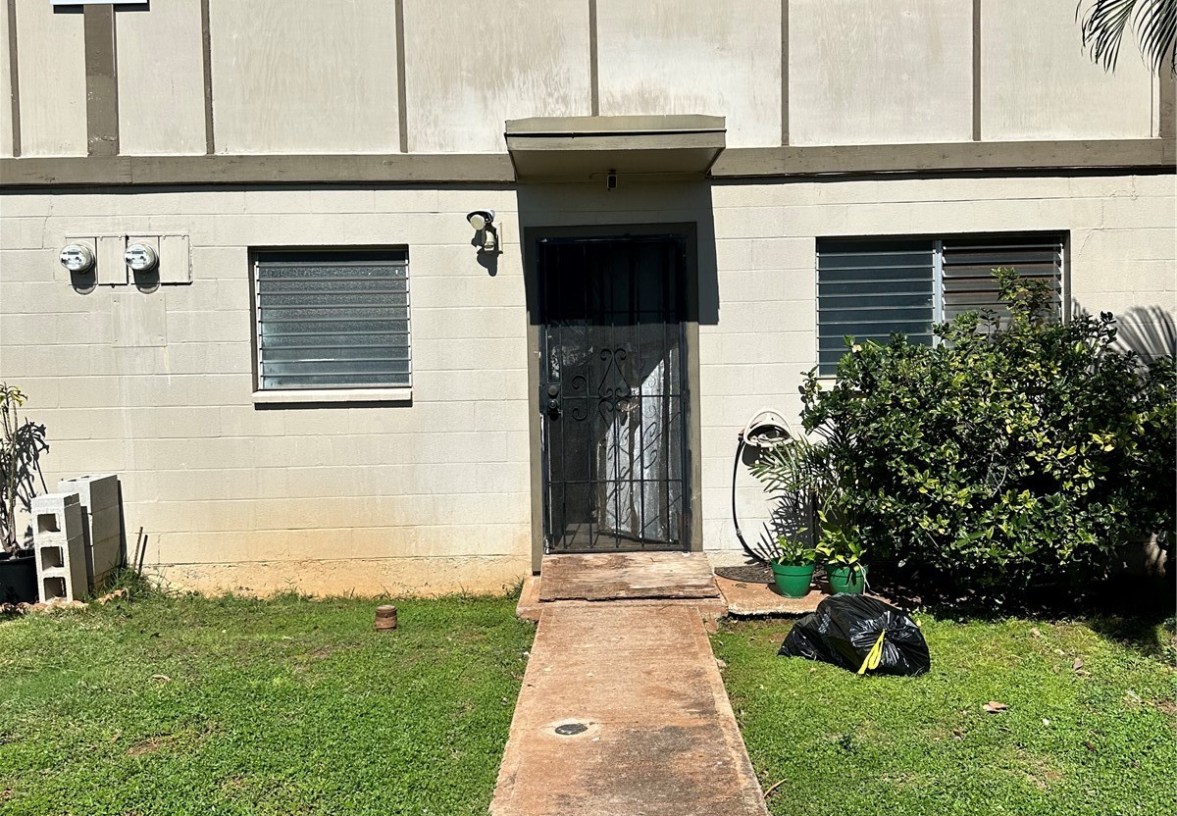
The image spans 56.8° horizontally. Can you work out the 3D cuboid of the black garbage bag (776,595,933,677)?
[{"bbox_3d":[1.267,1.067,5.301,0.670,0.309,0.520,-1,2,-1],"label":"black garbage bag"}]

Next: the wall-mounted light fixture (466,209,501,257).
[{"bbox_3d":[-0.658,-1.108,6.854,0.212,0.276,0.200,-1,2,-1],"label":"wall-mounted light fixture"}]

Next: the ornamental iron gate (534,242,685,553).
[{"bbox_3d":[0.163,-0.089,7.024,0.982,2.050,0.060,-1,2,-1],"label":"ornamental iron gate"}]

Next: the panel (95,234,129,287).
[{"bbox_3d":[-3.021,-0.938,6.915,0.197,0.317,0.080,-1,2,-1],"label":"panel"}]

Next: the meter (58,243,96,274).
[{"bbox_3d":[-3.217,-0.941,6.855,0.176,0.178,0.125,-1,2,-1],"label":"meter"}]

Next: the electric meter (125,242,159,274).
[{"bbox_3d":[-2.813,-0.947,6.859,0.176,0.178,0.125,-1,2,-1],"label":"electric meter"}]

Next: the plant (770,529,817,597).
[{"bbox_3d":[1.178,0.886,6.242,0.268,0.374,0.260,-1,2,-1],"label":"plant"}]

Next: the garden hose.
[{"bbox_3d":[1.108,0.504,6.938,0.381,0.968,0.200,-1,2,-1],"label":"garden hose"}]

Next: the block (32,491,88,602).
[{"bbox_3d":[-3.136,0.817,6.468,0.182,0.634,0.210,-1,2,-1],"label":"block"}]

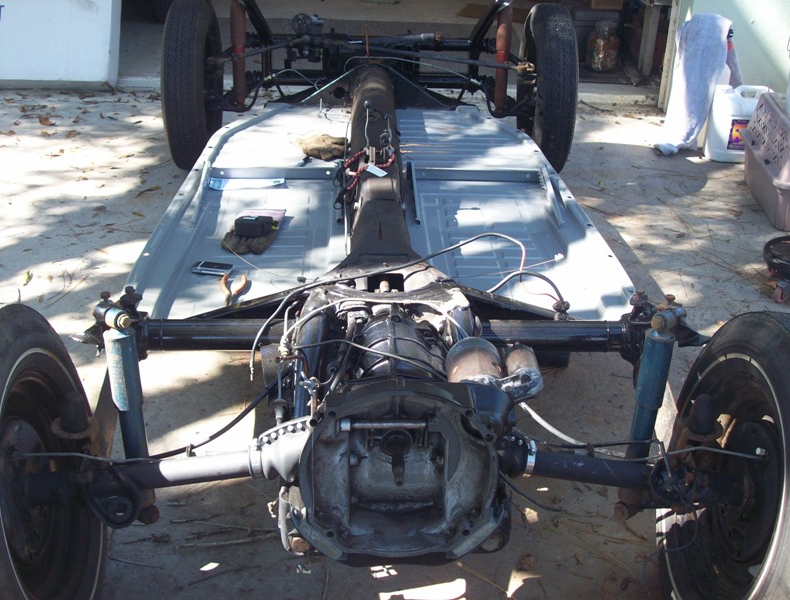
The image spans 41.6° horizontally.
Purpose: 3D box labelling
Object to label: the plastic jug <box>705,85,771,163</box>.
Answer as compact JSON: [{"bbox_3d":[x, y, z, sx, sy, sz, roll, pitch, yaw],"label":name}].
[{"bbox_3d":[1.398,-0.727,4.214,0.252,0.302,0.175,1,28,-2],"label":"plastic jug"}]

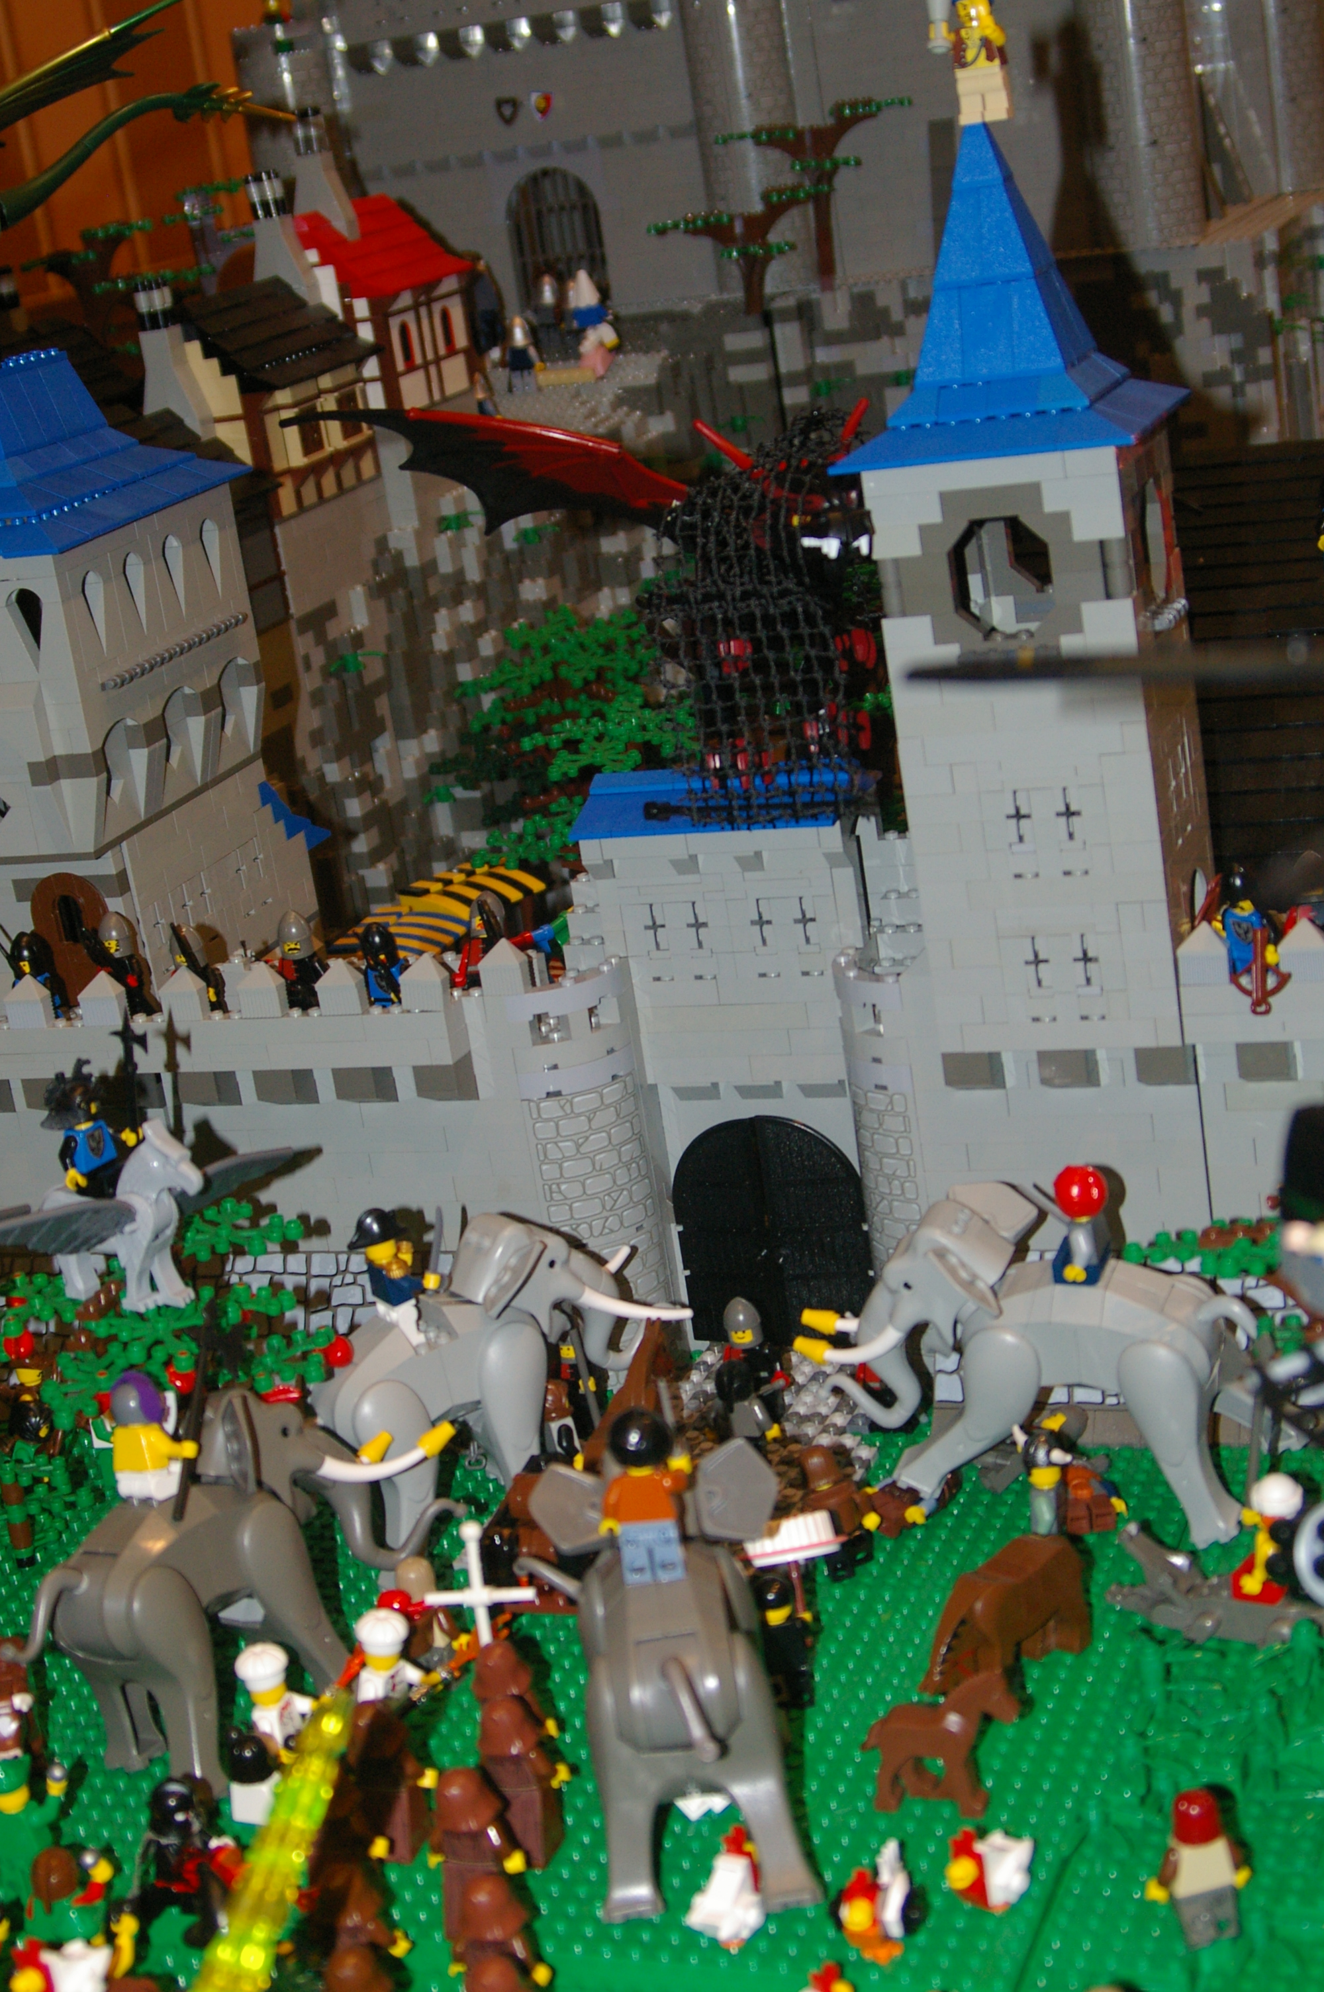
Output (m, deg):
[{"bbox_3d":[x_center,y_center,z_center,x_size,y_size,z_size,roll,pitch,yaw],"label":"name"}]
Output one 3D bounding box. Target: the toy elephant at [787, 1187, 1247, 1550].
[{"bbox_3d":[0.116,0.113,1.003,0.148,0.103,0.068,-2,19,21],"label":"toy elephant"}]

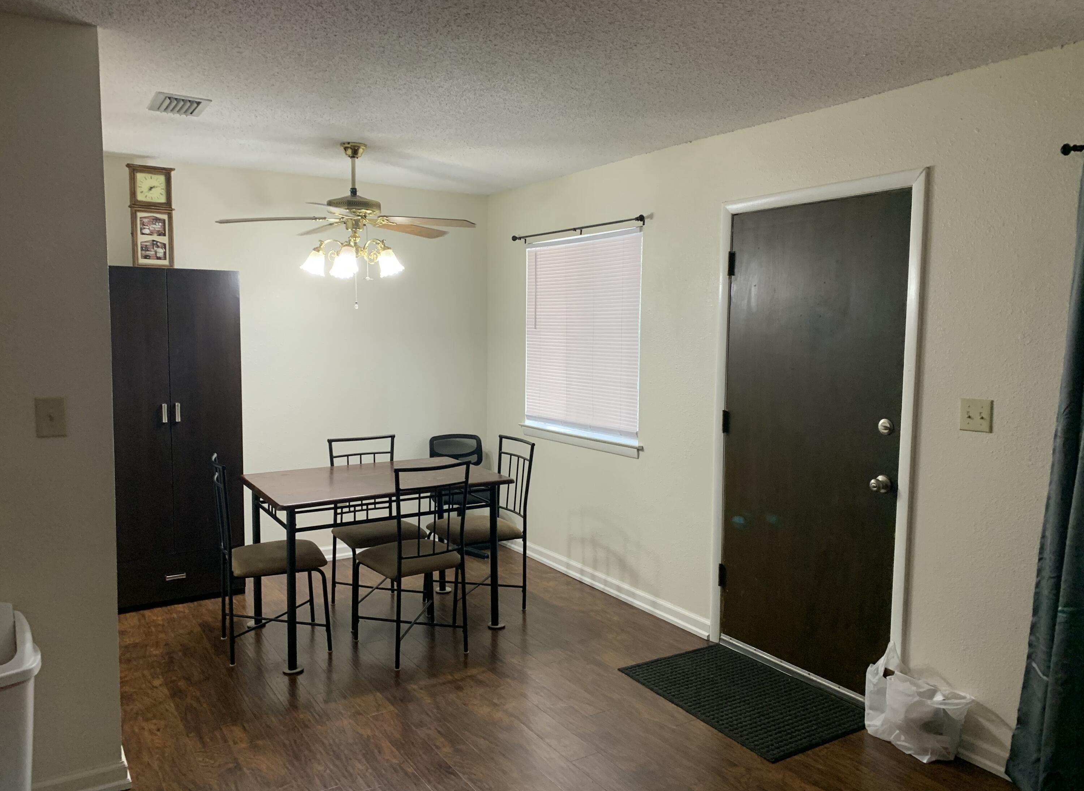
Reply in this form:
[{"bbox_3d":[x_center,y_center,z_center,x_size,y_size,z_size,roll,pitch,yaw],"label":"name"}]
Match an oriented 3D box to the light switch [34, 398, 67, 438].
[{"bbox_3d":[-1.516,0.069,2.515,0.078,0.120,0.018,-2,6,-33],"label":"light switch"}]

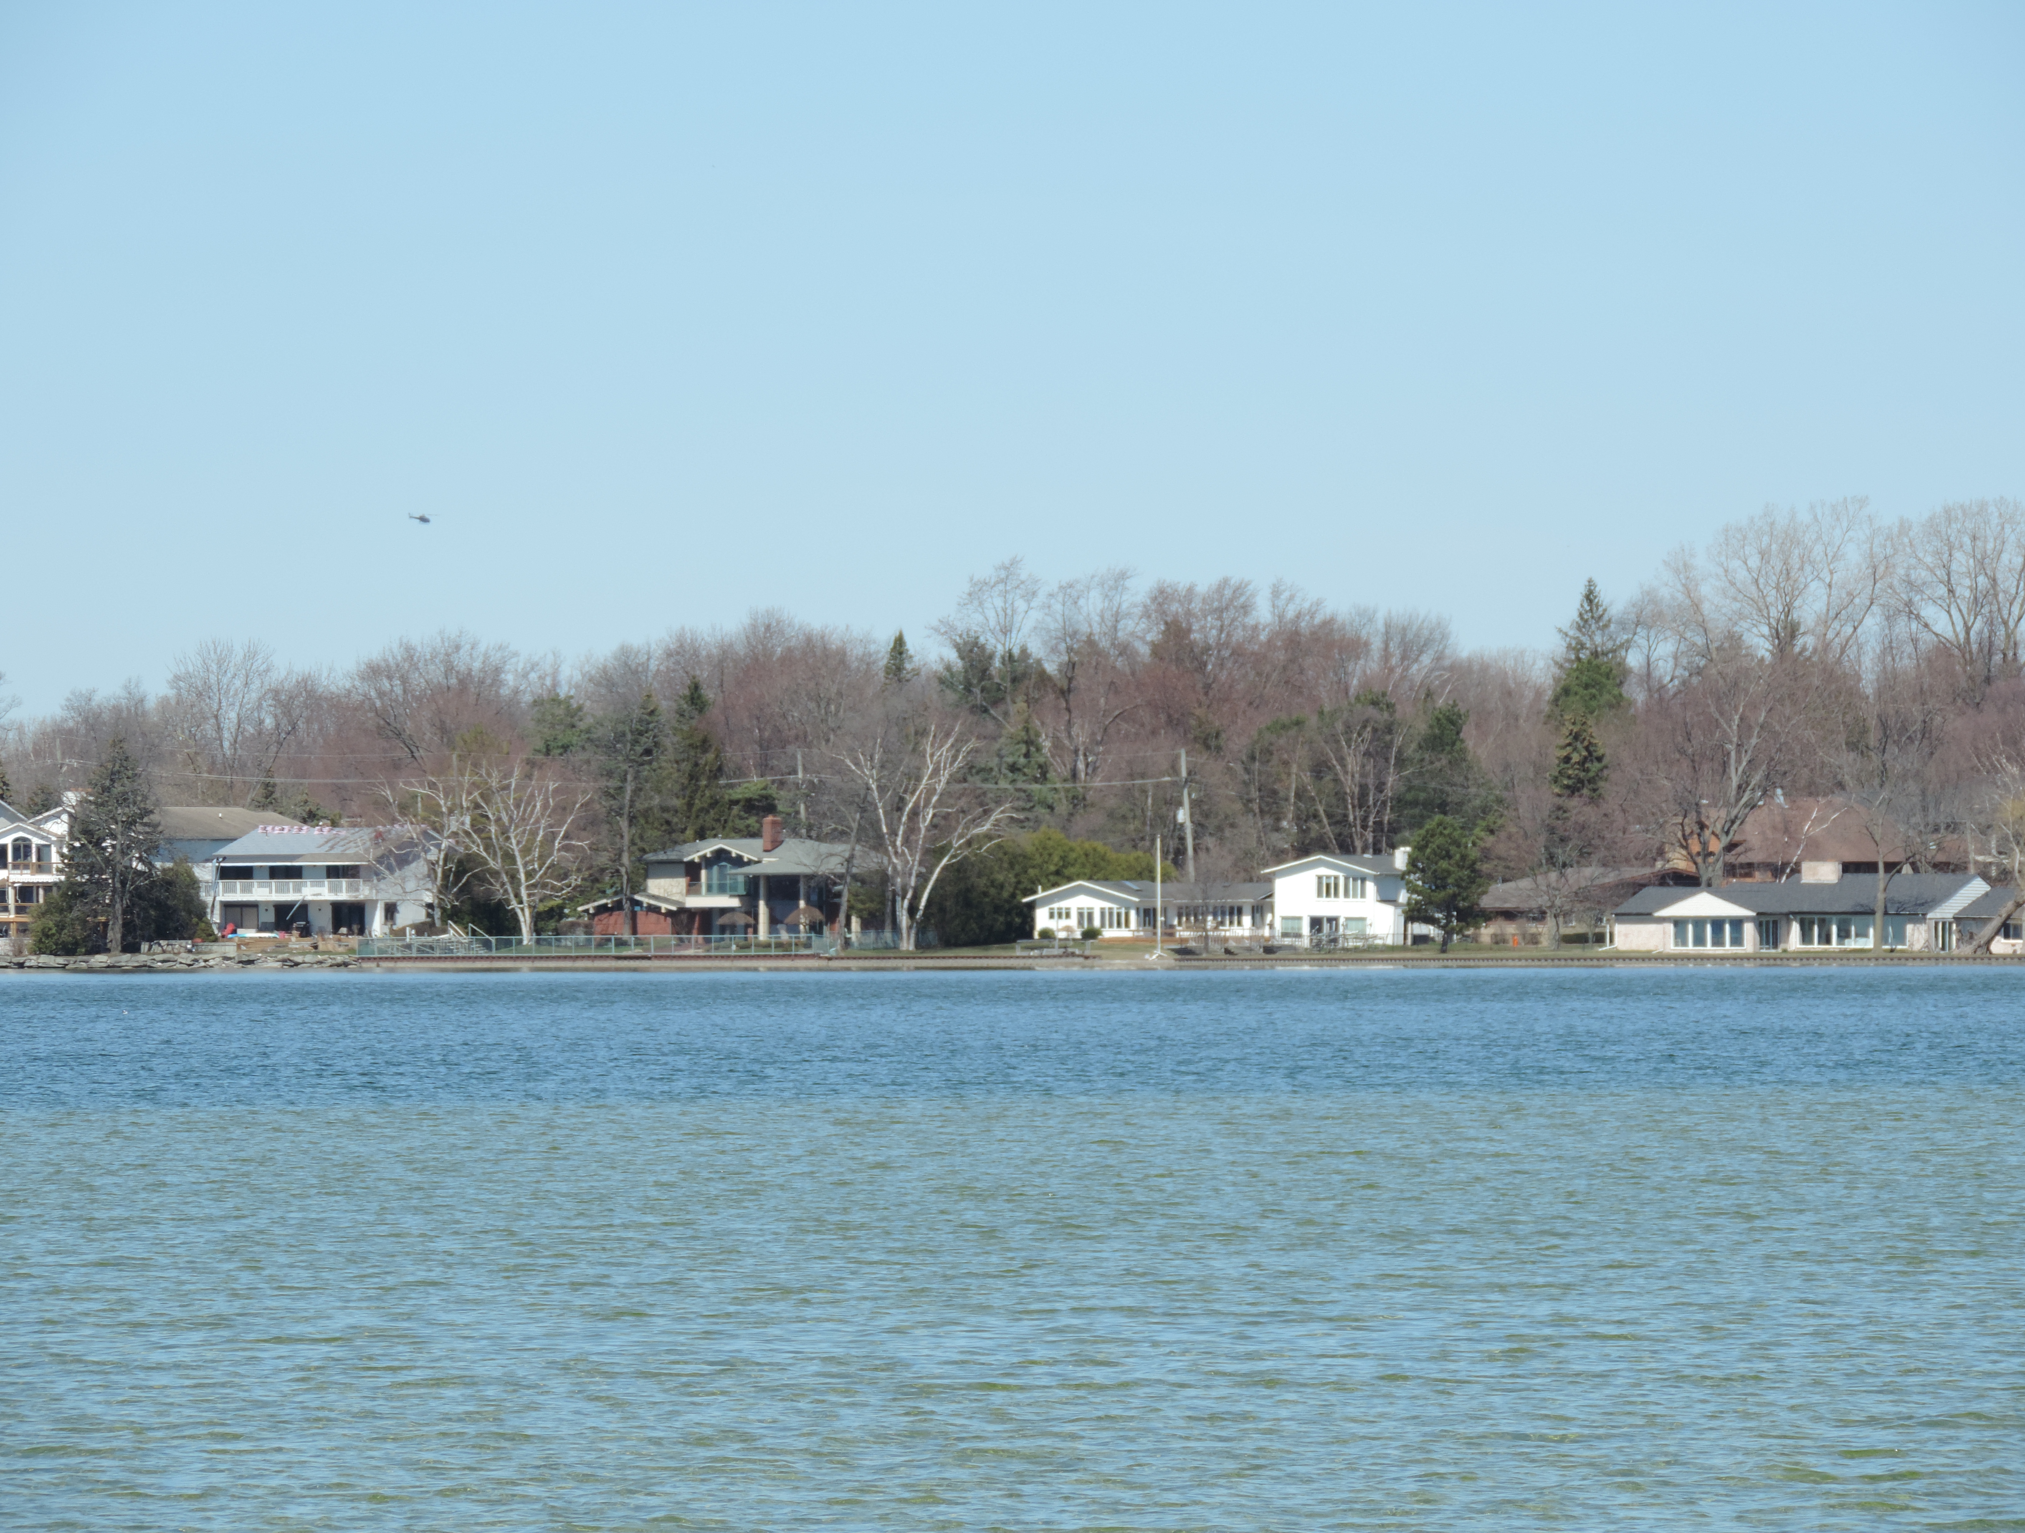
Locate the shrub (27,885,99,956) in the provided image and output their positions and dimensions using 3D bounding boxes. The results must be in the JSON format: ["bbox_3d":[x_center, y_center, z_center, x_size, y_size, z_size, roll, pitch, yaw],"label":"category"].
[{"bbox_3d":[-64.485,10.359,1103.000,4.800,4.990,4.400,0,-1,0],"label":"shrub"}]

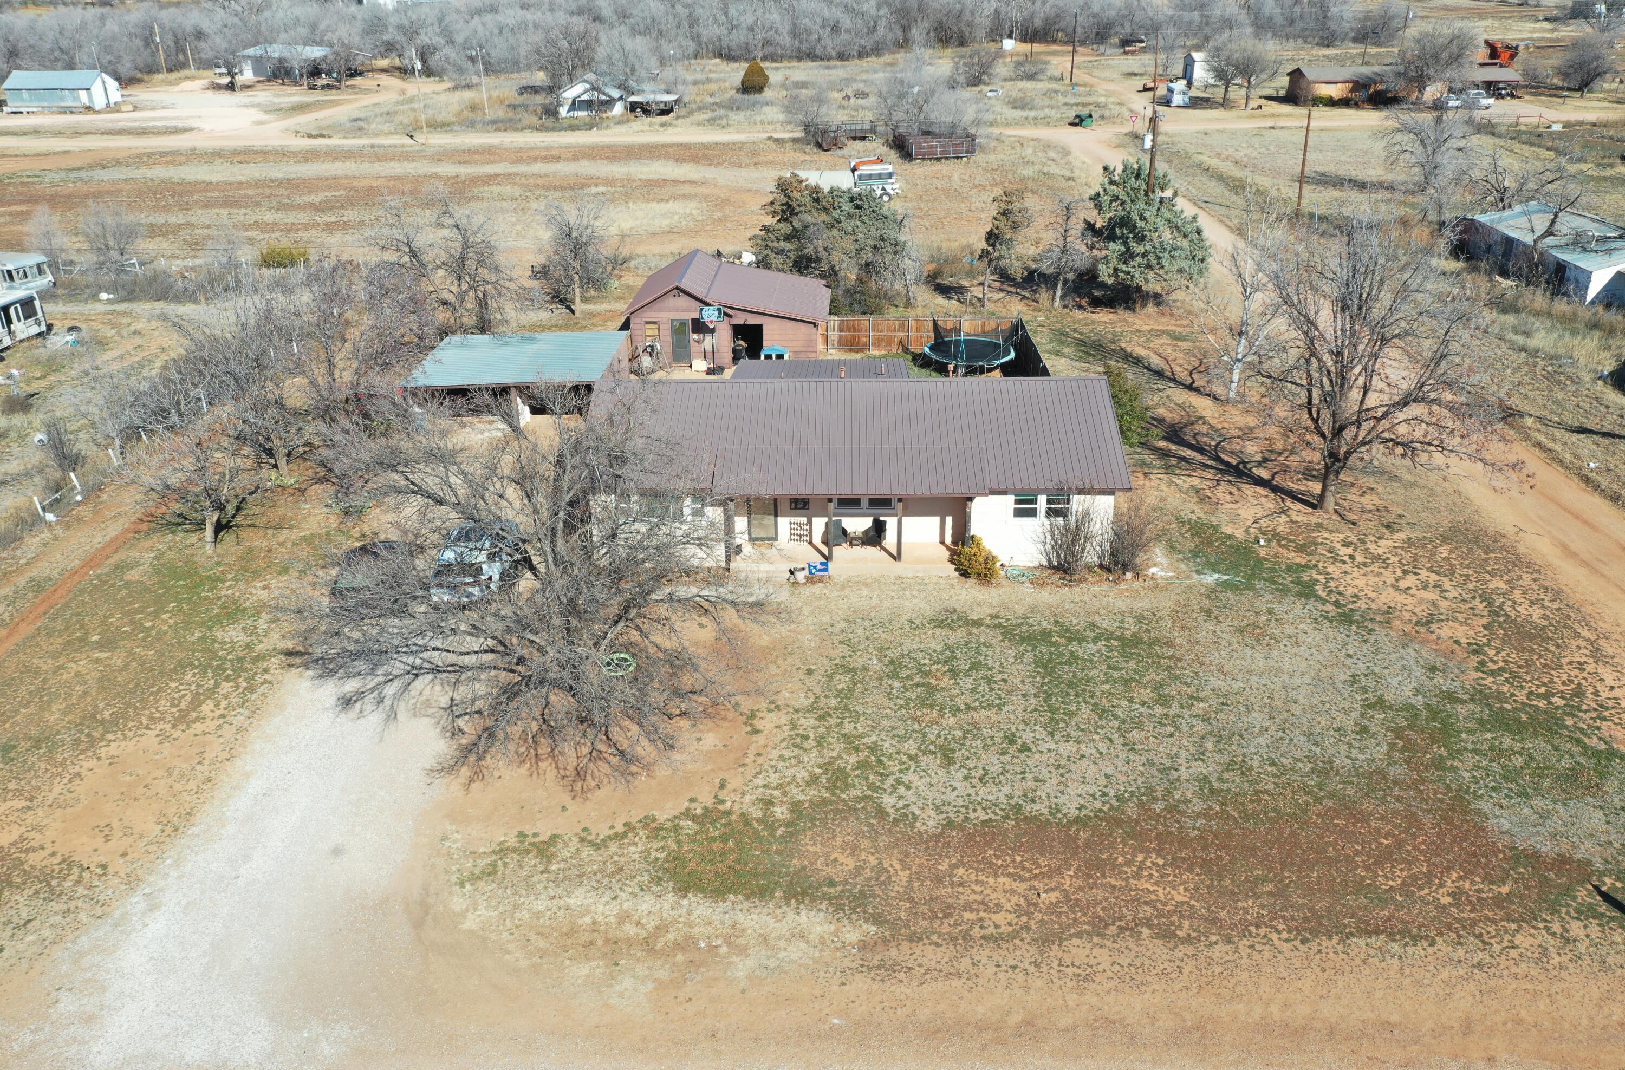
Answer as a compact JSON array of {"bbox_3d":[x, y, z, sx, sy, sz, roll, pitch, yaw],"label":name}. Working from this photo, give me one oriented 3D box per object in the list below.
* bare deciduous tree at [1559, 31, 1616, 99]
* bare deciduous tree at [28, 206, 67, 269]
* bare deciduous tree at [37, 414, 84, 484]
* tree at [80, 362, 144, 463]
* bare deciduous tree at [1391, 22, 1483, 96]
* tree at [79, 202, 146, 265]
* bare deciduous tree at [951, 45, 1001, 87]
[{"bbox_3d":[94.314,-56.830,152.624,6.800,7.280,6.600,-1,25,0],"label":"bare deciduous tree"},{"bbox_3d":[-48.003,-18.352,78.473,2.500,4.077,2.500,-1,25,0],"label":"bare deciduous tree"},{"bbox_3d":[-27.665,-3.311,46.570,1.600,2.391,1.600,-16,28,-29],"label":"bare deciduous tree"},{"bbox_3d":[-26.425,-4.677,47.780,2.250,3.838,2.250,-14,28,-27],"label":"tree"},{"bbox_3d":[69.388,-52.561,140.886,9.600,8.600,8.800,-1,25,0],"label":"bare deciduous tree"},{"bbox_3d":[-45.010,-19.570,81.360,3.400,4.000,3.300,-15,29,-25],"label":"tree"},{"bbox_3d":[23.839,-68.741,184.714,7.200,5.406,6.500,2,25,7],"label":"bare deciduous tree"}]

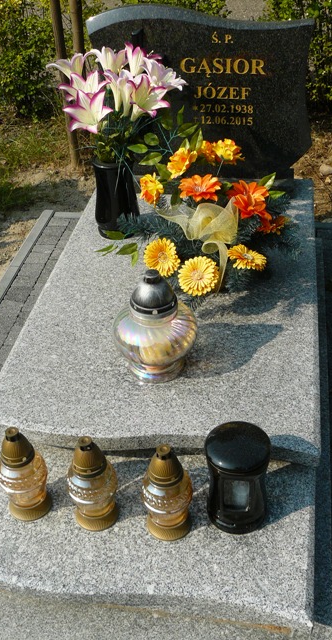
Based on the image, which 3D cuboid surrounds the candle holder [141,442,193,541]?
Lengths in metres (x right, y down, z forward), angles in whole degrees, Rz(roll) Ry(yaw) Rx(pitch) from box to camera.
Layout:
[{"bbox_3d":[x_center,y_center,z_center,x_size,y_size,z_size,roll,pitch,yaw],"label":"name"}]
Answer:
[{"bbox_3d":[0.003,0.399,1.574,0.121,0.277,0.121,4,39,9],"label":"candle holder"}]

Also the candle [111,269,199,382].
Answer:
[{"bbox_3d":[-0.027,0.006,1.796,0.228,0.317,0.228,4,39,9],"label":"candle"}]

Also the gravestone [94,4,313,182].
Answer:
[{"bbox_3d":[0.136,-0.836,2.493,0.837,0.620,0.089,4,39,9],"label":"gravestone"}]

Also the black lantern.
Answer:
[{"bbox_3d":[0.172,0.382,1.600,0.149,0.257,0.149,4,39,9],"label":"black lantern"}]

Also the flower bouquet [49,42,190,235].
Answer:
[{"bbox_3d":[-0.145,-0.578,2.271,0.458,0.660,0.364,4,39,9],"label":"flower bouquet"}]

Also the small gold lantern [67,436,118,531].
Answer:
[{"bbox_3d":[-0.180,0.385,1.604,0.121,0.275,0.121,4,39,9],"label":"small gold lantern"}]

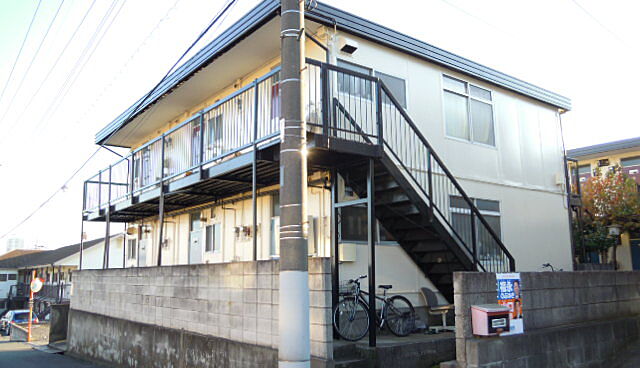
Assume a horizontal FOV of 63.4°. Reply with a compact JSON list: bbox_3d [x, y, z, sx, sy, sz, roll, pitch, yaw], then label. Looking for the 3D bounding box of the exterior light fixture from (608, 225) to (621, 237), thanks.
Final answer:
[{"bbox_3d":[7.680,1.213,13.500,0.280,0.310,0.280,7,-12,-37],"label":"exterior light fixture"}]

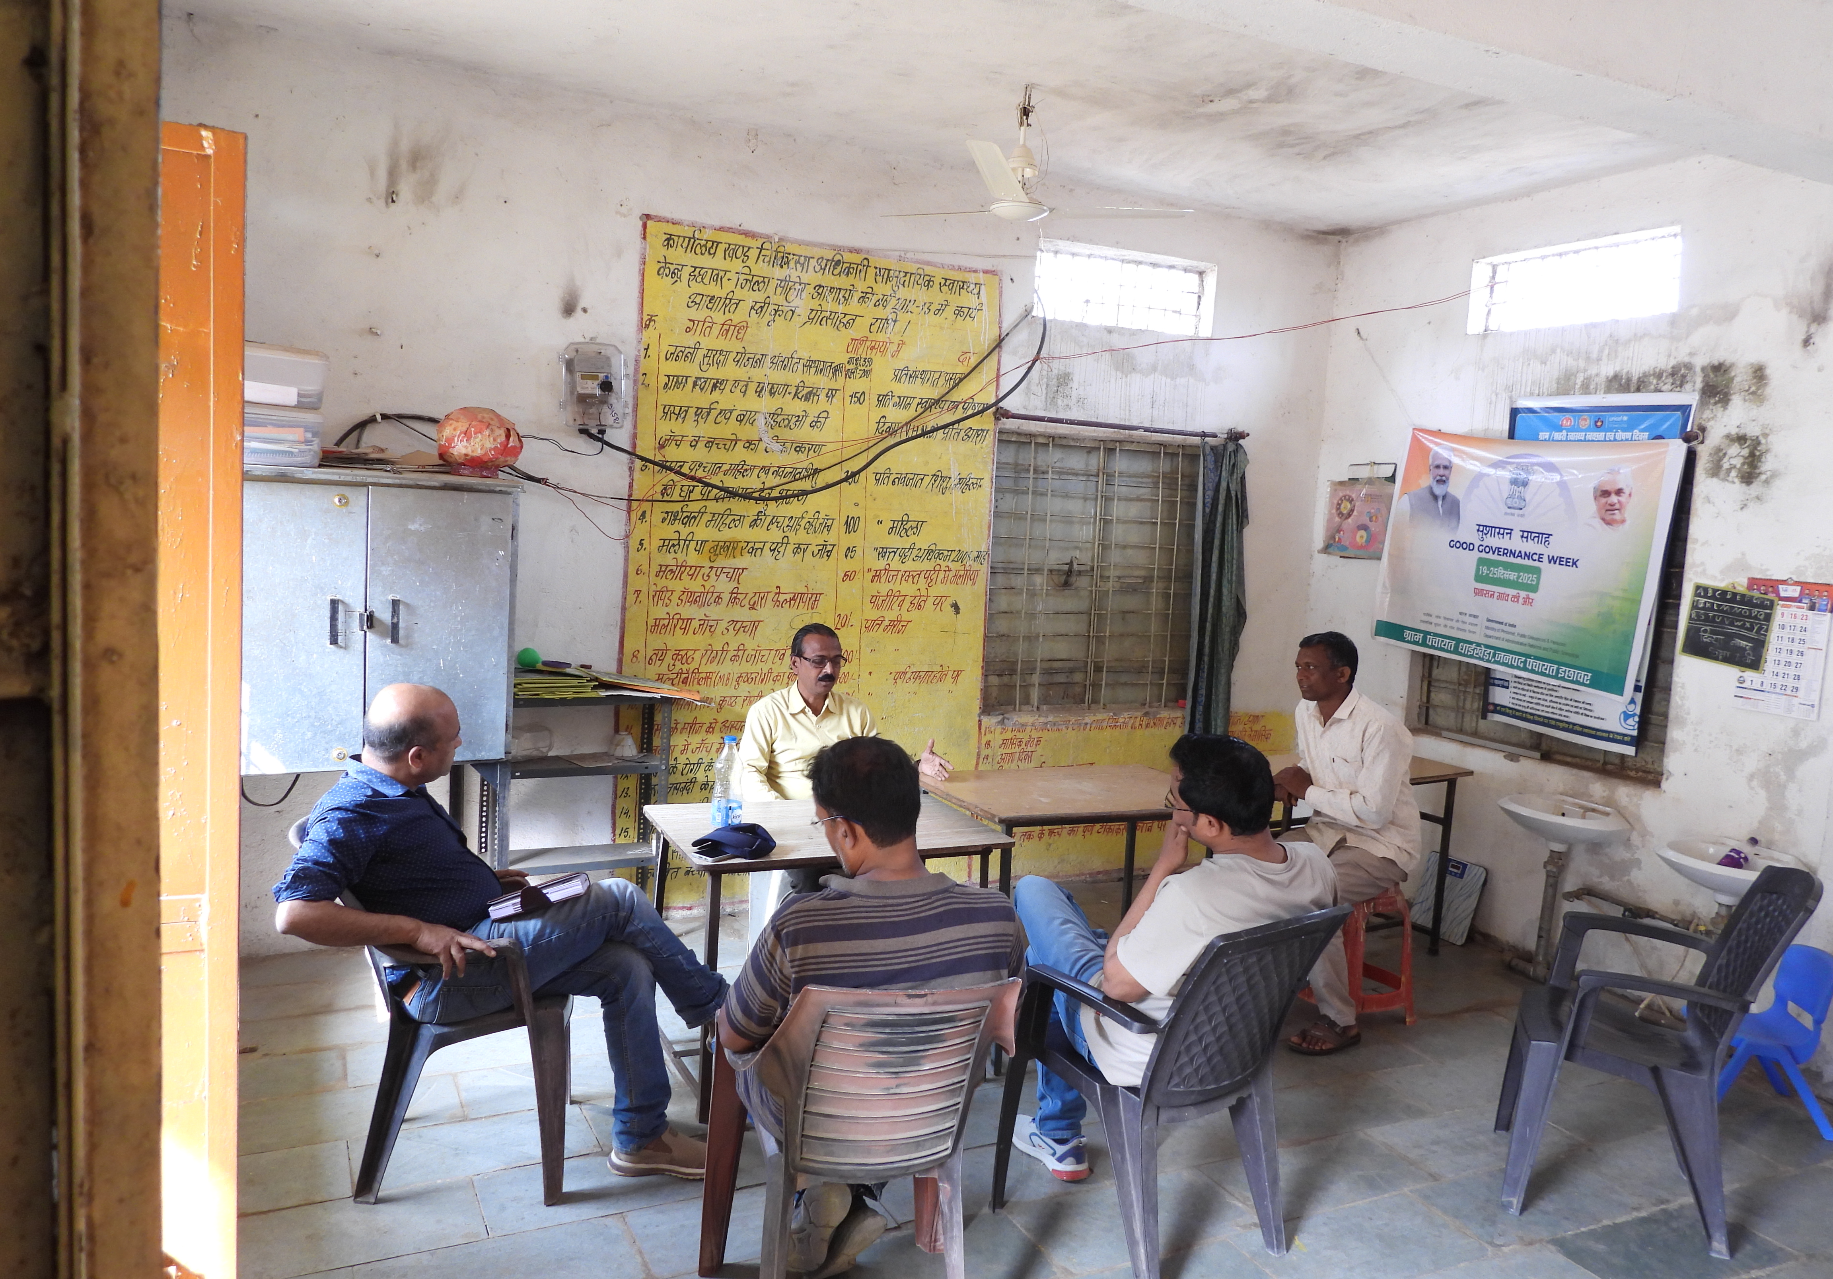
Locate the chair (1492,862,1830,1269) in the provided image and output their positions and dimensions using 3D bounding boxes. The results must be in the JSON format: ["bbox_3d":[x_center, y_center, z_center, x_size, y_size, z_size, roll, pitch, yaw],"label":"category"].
[{"bbox_3d":[1.851,0.991,3.239,0.580,0.907,0.567,6,6,25],"label":"chair"}]

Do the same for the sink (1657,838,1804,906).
[{"bbox_3d":[2.845,0.815,4.400,0.370,0.180,0.460,1,6,-23],"label":"sink"}]

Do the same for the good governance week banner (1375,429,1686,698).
[{"bbox_3d":[2.530,-0.379,5.410,0.050,0.990,1.380,7,7,-24],"label":"good governance week banner"}]

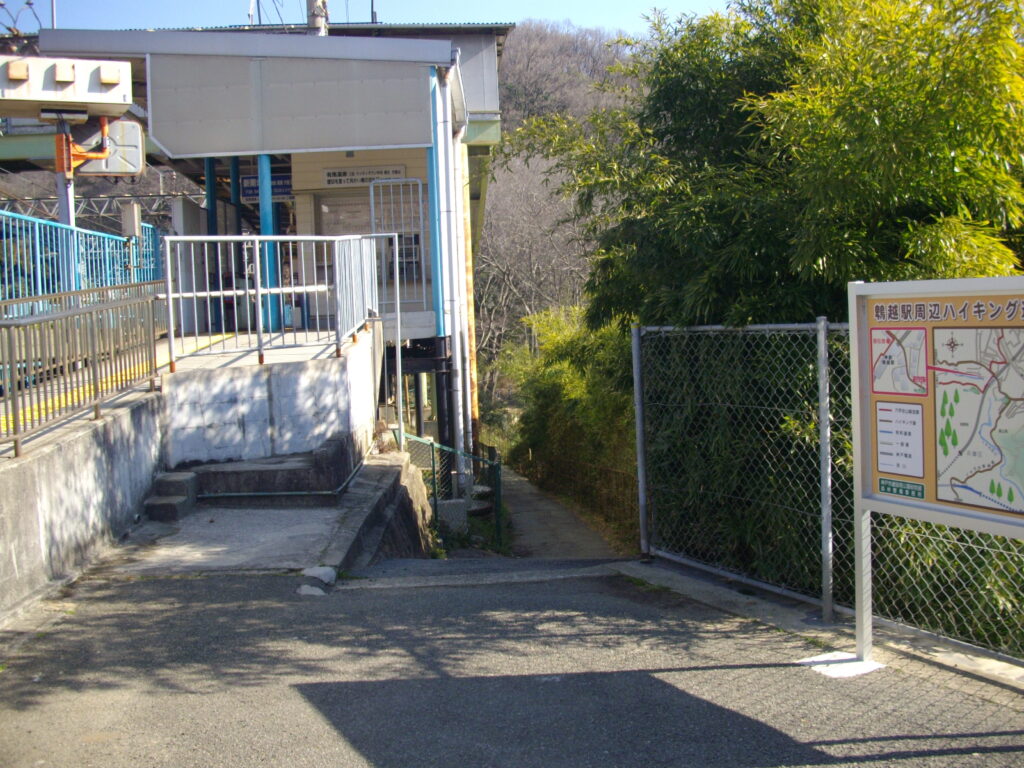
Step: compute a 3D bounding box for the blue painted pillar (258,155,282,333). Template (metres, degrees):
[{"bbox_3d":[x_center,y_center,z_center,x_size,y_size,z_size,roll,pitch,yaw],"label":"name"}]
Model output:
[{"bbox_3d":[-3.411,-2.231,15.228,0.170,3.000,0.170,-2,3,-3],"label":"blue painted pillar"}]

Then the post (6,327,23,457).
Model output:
[{"bbox_3d":[-3.066,0.046,6.731,0.050,0.810,0.050,-2,3,-3],"label":"post"}]

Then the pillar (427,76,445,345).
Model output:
[{"bbox_3d":[-1.089,-2.613,15.607,0.170,3.870,0.170,-2,3,-3],"label":"pillar"}]

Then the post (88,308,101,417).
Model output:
[{"bbox_3d":[-3.171,-0.139,8.310,0.050,0.820,0.050,-2,3,-3],"label":"post"}]

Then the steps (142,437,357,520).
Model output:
[{"bbox_3d":[-2.320,0.846,9.975,1.620,0.460,1.550,-2,3,-3],"label":"steps"}]

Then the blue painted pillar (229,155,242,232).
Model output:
[{"bbox_3d":[-4.820,-2.504,19.428,0.165,3.000,0.165,-2,3,-3],"label":"blue painted pillar"}]

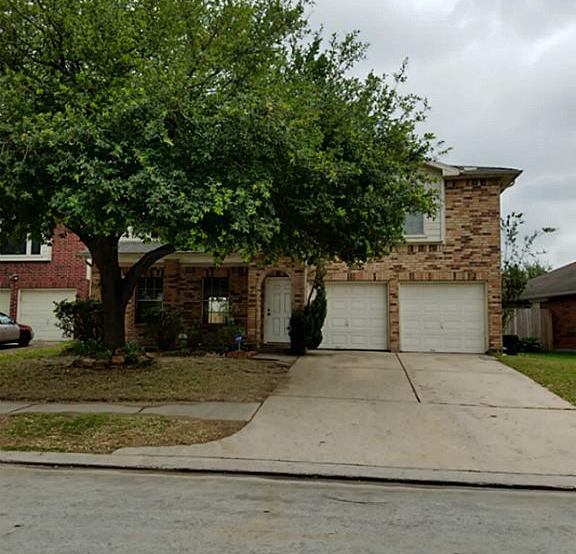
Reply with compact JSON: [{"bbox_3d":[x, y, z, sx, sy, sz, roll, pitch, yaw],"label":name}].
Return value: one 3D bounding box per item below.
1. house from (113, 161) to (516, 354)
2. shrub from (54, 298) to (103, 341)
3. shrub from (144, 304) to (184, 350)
[{"bbox_3d":[1.138,-0.882,22.881,13.950,7.000,9.800,0,-4,13],"label":"house"},{"bbox_3d":[-6.776,1.394,18.700,1.600,1.459,1.450,0,-4,13],"label":"shrub"},{"bbox_3d":[-3.928,1.625,18.200,1.350,1.452,1.300,0,-4,13],"label":"shrub"}]

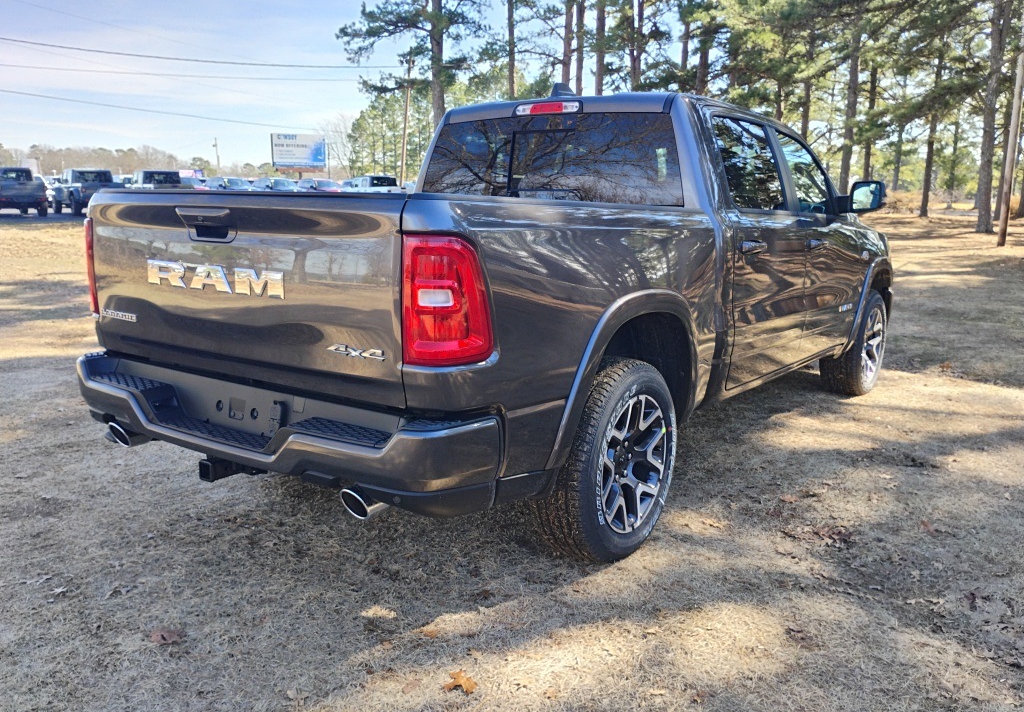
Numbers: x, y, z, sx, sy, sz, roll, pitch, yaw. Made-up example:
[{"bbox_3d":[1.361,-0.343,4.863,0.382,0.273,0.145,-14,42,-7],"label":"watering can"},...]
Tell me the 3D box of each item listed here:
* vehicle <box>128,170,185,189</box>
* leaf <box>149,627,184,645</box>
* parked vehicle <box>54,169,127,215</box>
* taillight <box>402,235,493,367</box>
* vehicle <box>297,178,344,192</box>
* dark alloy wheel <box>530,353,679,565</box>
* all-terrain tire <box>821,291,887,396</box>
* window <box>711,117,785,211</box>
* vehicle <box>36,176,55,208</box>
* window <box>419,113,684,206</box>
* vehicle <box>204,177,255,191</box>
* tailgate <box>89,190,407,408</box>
[{"bbox_3d":[-15.310,-7.007,35.850,1.880,1.860,5.500,-8,14,-36],"label":"vehicle"},{"bbox_3d":[-1.114,0.893,2.670,0.117,0.022,0.090,0,10,0],"label":"leaf"},{"bbox_3d":[-17.790,-6.860,34.800,1.880,1.860,5.500,-8,14,-38],"label":"parked vehicle"},{"bbox_3d":[-0.179,-0.155,2.312,0.165,0.365,0.210,8,13,36],"label":"taillight"},{"bbox_3d":[-11.681,-9.930,50.000,1.850,1.550,4.600,-9,14,-40],"label":"vehicle"},{"bbox_3d":[0.389,0.401,3.288,0.280,0.800,0.800,8,13,36],"label":"dark alloy wheel"},{"bbox_3d":[2.574,-0.102,6.197,0.280,0.800,0.800,8,13,36],"label":"all-terrain tire"},{"bbox_3d":[1.206,-0.961,4.169,0.040,0.470,0.770,-17,-2,37],"label":"window"},{"bbox_3d":[-24.618,-8.326,42.000,1.870,1.630,4.600,-10,15,-42],"label":"vehicle"},{"bbox_3d":[0.143,-0.973,4.143,1.560,0.450,0.060,8,2,35],"label":"window"},{"bbox_3d":[-14.862,-8.598,43.500,1.880,1.660,4.600,-7,13,-34],"label":"vehicle"},{"bbox_3d":[-0.952,-0.240,2.760,1.630,0.610,0.110,8,12,35],"label":"tailgate"}]

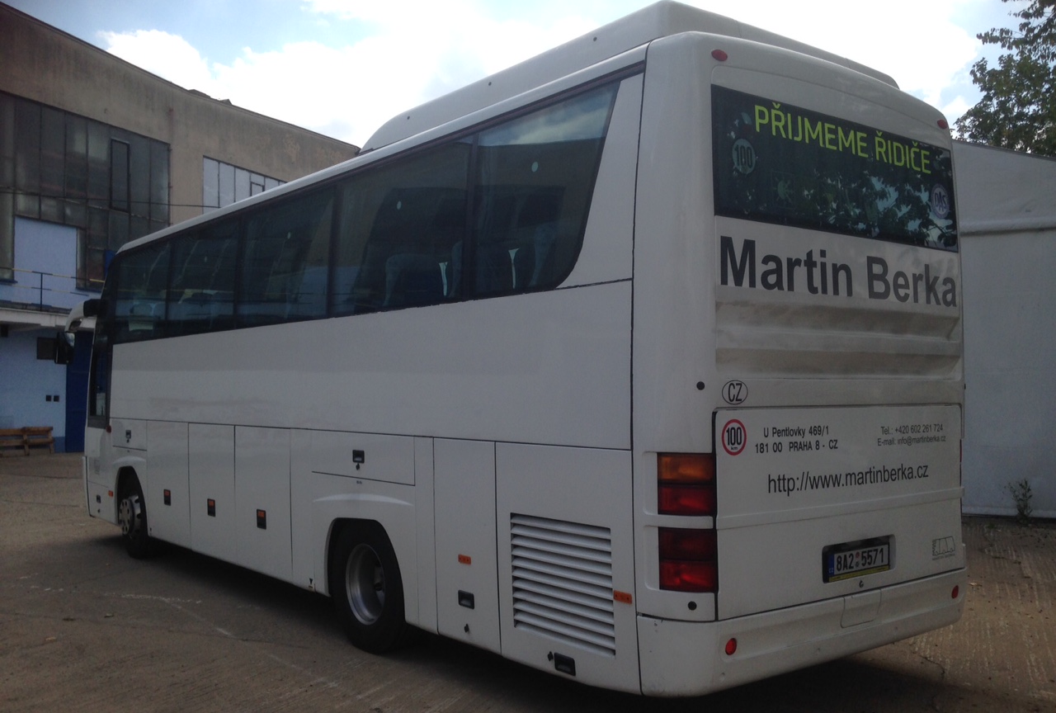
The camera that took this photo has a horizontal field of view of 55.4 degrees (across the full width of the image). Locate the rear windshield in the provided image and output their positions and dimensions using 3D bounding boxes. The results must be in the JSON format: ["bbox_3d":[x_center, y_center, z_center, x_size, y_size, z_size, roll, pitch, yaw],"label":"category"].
[{"bbox_3d":[1.625,-0.904,5.131,2.060,0.600,0.060,1,-5,-38],"label":"rear windshield"}]

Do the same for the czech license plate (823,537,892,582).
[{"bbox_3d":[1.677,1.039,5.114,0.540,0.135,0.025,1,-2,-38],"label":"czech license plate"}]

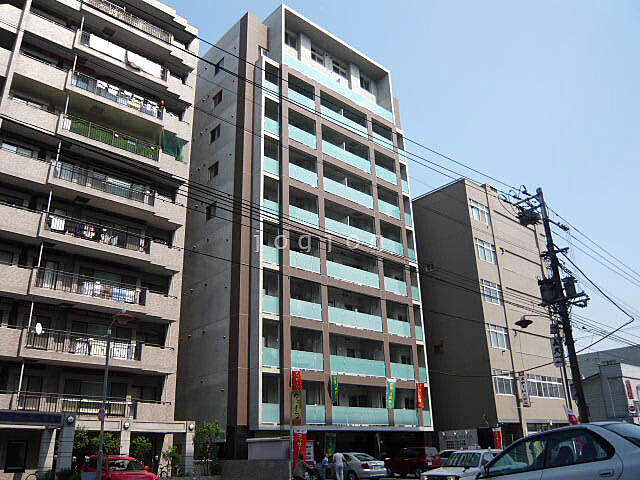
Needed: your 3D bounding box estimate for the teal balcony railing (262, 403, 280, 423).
[{"bbox_3d":[-2.485,8.872,26.366,1.160,1.040,0.080,17,-28,-38],"label":"teal balcony railing"}]

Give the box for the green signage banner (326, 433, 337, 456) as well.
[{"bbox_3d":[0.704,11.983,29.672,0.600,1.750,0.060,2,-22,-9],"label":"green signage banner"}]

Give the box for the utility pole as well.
[{"bbox_3d":[9.039,3.153,19.121,1.100,11.300,1.900,17,-28,-38],"label":"utility pole"}]

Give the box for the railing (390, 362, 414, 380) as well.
[{"bbox_3d":[5.572,8.757,34.651,2.430,1.000,0.100,17,-28,-40],"label":"railing"}]

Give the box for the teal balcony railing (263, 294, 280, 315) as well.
[{"bbox_3d":[-2.709,3.665,29.131,1.220,1.000,0.100,17,-28,-40],"label":"teal balcony railing"}]

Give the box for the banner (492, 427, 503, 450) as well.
[{"bbox_3d":[11.187,12.582,32.172,0.600,1.750,0.060,-3,-22,3],"label":"banner"}]

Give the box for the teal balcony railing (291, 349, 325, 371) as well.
[{"bbox_3d":[-0.689,6.816,29.169,2.420,1.000,0.100,17,-28,-40],"label":"teal balcony railing"}]

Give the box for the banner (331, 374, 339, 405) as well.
[{"bbox_3d":[0.846,8.520,29.405,0.450,1.680,0.060,9,-24,-26],"label":"banner"}]

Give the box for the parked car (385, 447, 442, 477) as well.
[{"bbox_3d":[6.029,15.112,35.475,1.700,1.600,4.200,17,-28,-38],"label":"parked car"}]

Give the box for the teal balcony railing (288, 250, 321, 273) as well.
[{"bbox_3d":[-0.857,1.312,30.397,2.351,0.941,0.080,17,-28,-39],"label":"teal balcony railing"}]

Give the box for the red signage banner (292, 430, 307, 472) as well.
[{"bbox_3d":[-0.962,9.904,24.300,0.580,1.750,0.060,1,-22,-8],"label":"red signage banner"}]

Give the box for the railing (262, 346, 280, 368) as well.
[{"bbox_3d":[-2.577,6.263,27.410,1.160,1.040,0.080,17,-28,-38],"label":"railing"}]

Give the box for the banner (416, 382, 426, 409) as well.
[{"bbox_3d":[6.763,10.402,34.564,0.520,1.650,0.060,7,-23,-22],"label":"banner"}]

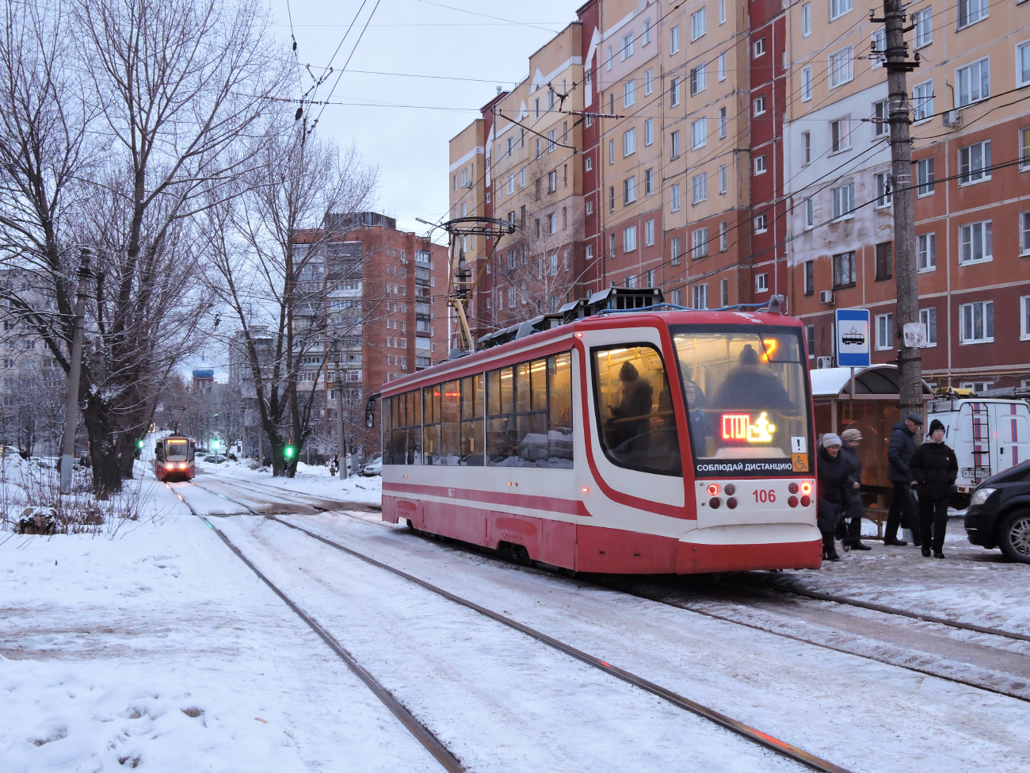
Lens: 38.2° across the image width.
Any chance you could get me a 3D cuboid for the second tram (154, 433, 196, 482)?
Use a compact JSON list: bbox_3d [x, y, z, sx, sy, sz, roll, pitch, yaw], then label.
[{"bbox_3d":[-23.681,4.923,103.383,2.550,3.150,15.300,0,-1,-14],"label":"second tram"}]

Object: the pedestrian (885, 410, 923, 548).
[{"bbox_3d":[5.152,1.231,19.700,0.600,1.770,0.520,-1,-1,22],"label":"pedestrian"}]

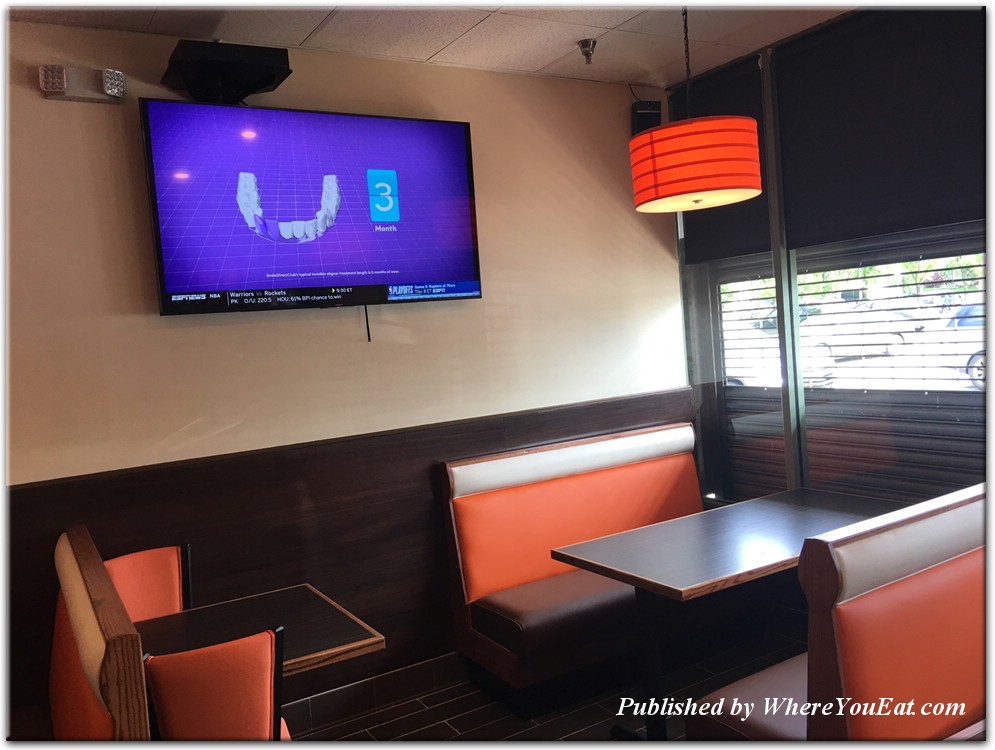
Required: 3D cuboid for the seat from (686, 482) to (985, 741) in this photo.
[{"bbox_3d":[1.484,0.841,2.404,1.570,1.048,1.159,-7,3,-31],"label":"seat"}]

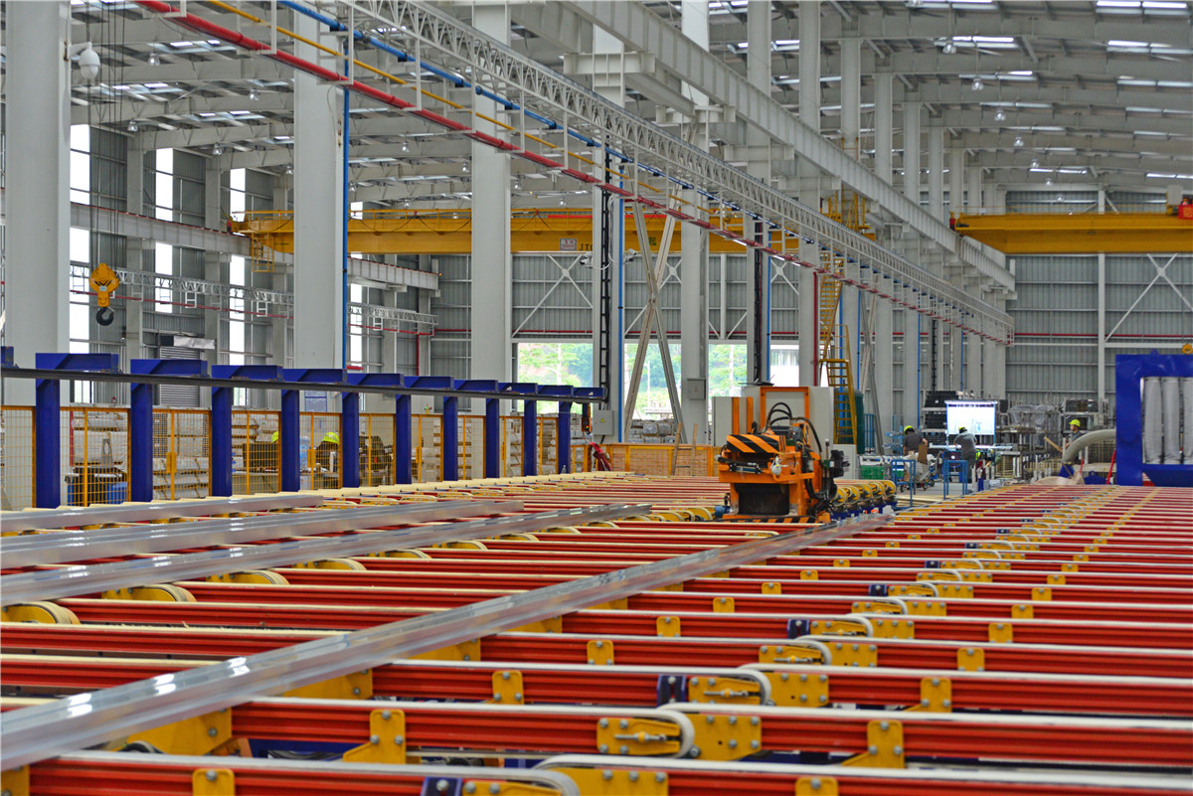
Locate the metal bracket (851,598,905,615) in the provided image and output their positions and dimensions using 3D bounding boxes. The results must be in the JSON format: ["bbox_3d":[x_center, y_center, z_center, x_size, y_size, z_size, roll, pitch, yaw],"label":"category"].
[{"bbox_3d":[1.125,0.844,10.588,0.206,0.087,0.050,1,-1,13],"label":"metal bracket"}]

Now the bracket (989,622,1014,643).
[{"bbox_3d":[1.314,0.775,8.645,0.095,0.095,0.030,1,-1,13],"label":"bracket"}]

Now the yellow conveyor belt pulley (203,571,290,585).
[{"bbox_3d":[-1.410,0.756,10.671,0.320,0.130,0.060,1,-1,13],"label":"yellow conveyor belt pulley"}]

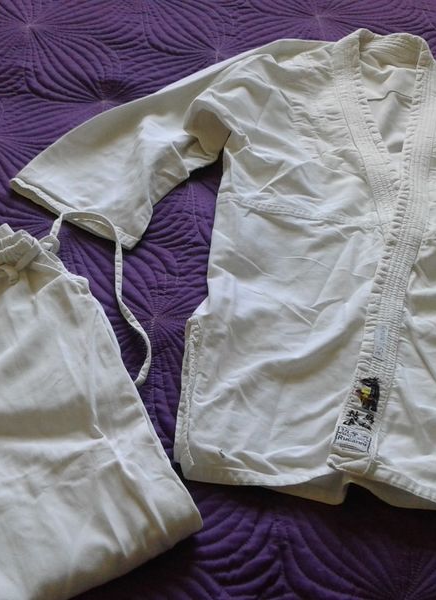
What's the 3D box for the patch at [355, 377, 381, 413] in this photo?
[{"bbox_3d":[0.163,0.101,0.920,0.030,0.004,0.044,12,53,6],"label":"patch"}]

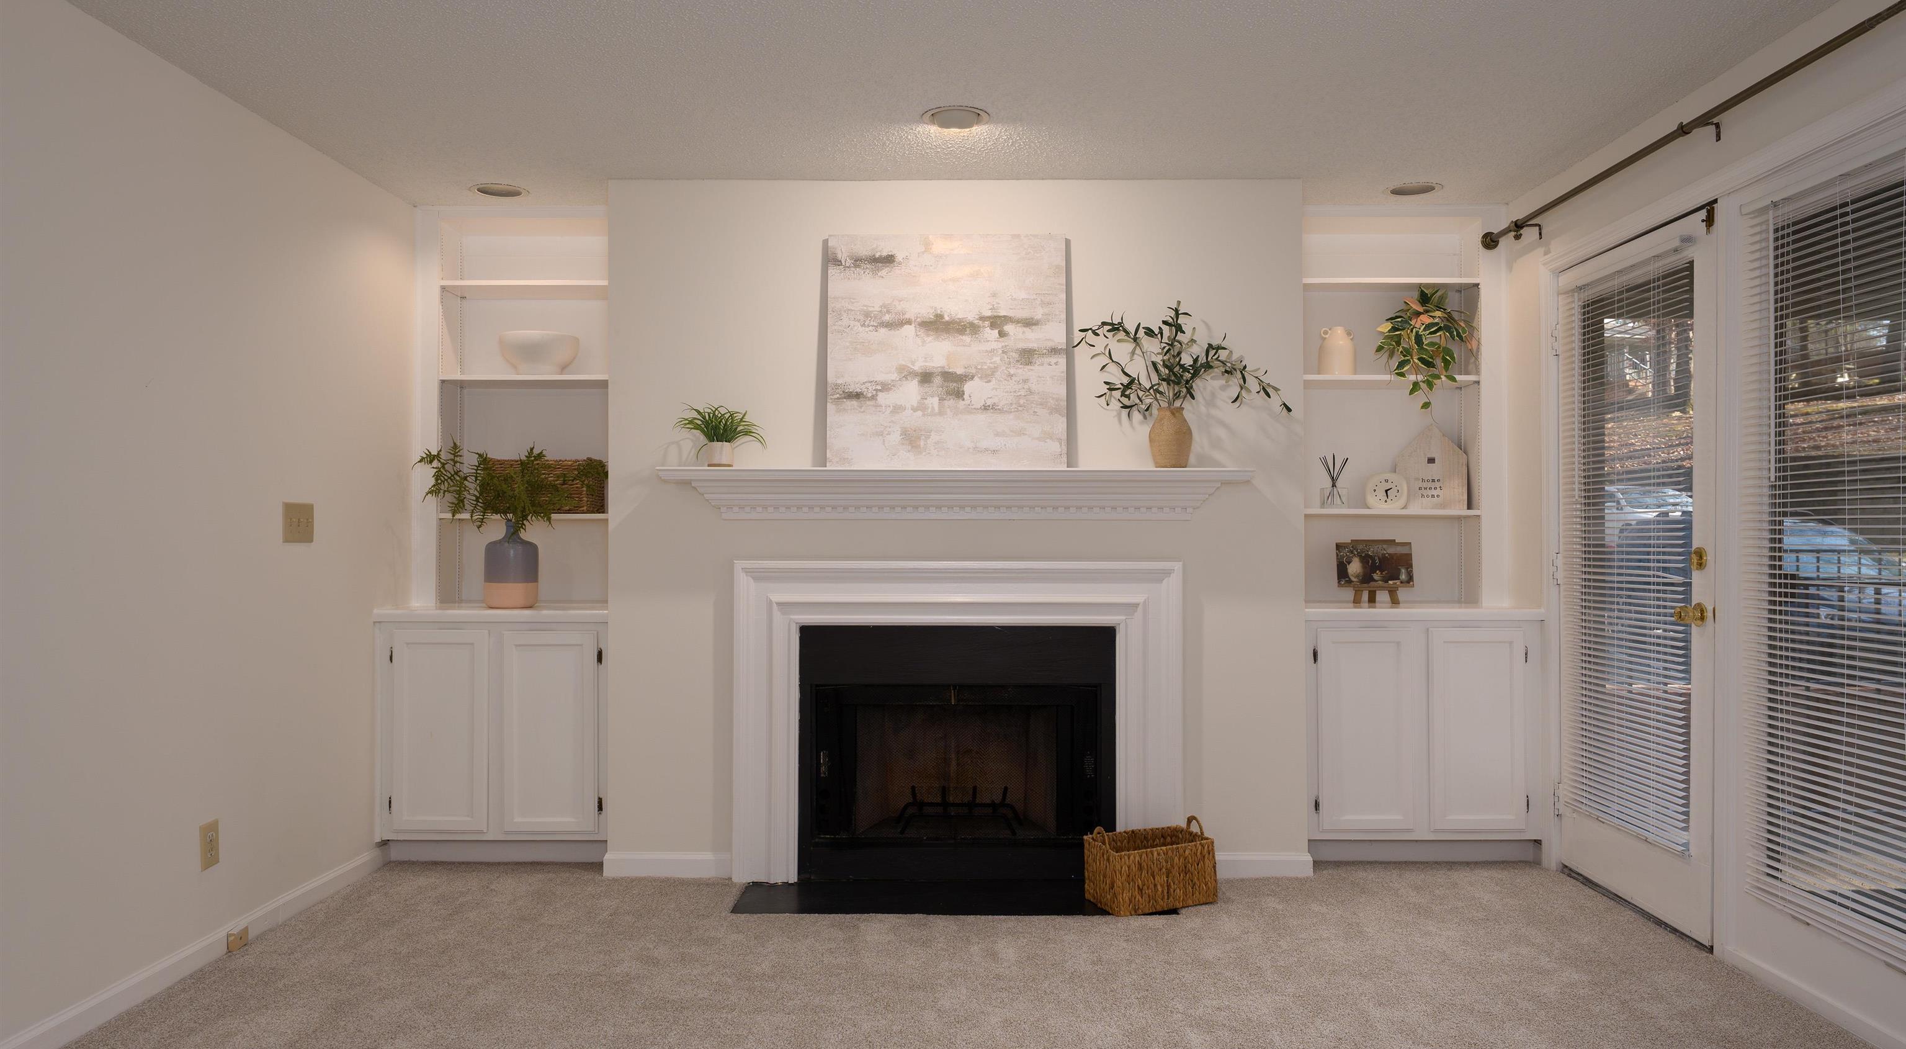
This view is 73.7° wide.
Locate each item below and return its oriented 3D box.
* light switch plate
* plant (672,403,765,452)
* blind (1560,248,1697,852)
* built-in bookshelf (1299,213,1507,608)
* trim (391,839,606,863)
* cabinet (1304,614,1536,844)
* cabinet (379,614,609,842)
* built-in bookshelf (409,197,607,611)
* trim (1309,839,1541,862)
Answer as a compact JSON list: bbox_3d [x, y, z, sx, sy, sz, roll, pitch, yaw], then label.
[{"bbox_3d":[-2.028,-0.004,3.952,0.012,0.124,0.175,0,-1,1],"label":"light switch plate"},{"bbox_3d":[-0.786,-0.302,4.270,0.295,0.205,0.250,0,0,0],"label":"plant"},{"bbox_3d":[2.040,0.075,3.885,0.050,1.710,0.760,0,0,1],"label":"blind"},{"bbox_3d":[1.645,-0.438,4.857,0.840,1.490,0.270,0,-1,1],"label":"built-in bookshelf"},{"bbox_3d":[-1.605,1.161,4.559,0.820,0.100,0.016,0,-1,1],"label":"trim"},{"bbox_3d":[1.636,0.702,4.693,0.820,0.795,0.560,0,-1,1],"label":"cabinet"},{"bbox_3d":[-1.607,0.711,4.730,0.825,0.795,0.560,0,-1,1],"label":"cabinet"},{"bbox_3d":[-1.610,-0.440,4.900,0.820,1.495,0.310,0,0,0],"label":"built-in bookshelf"},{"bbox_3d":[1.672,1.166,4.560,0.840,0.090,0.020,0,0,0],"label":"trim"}]

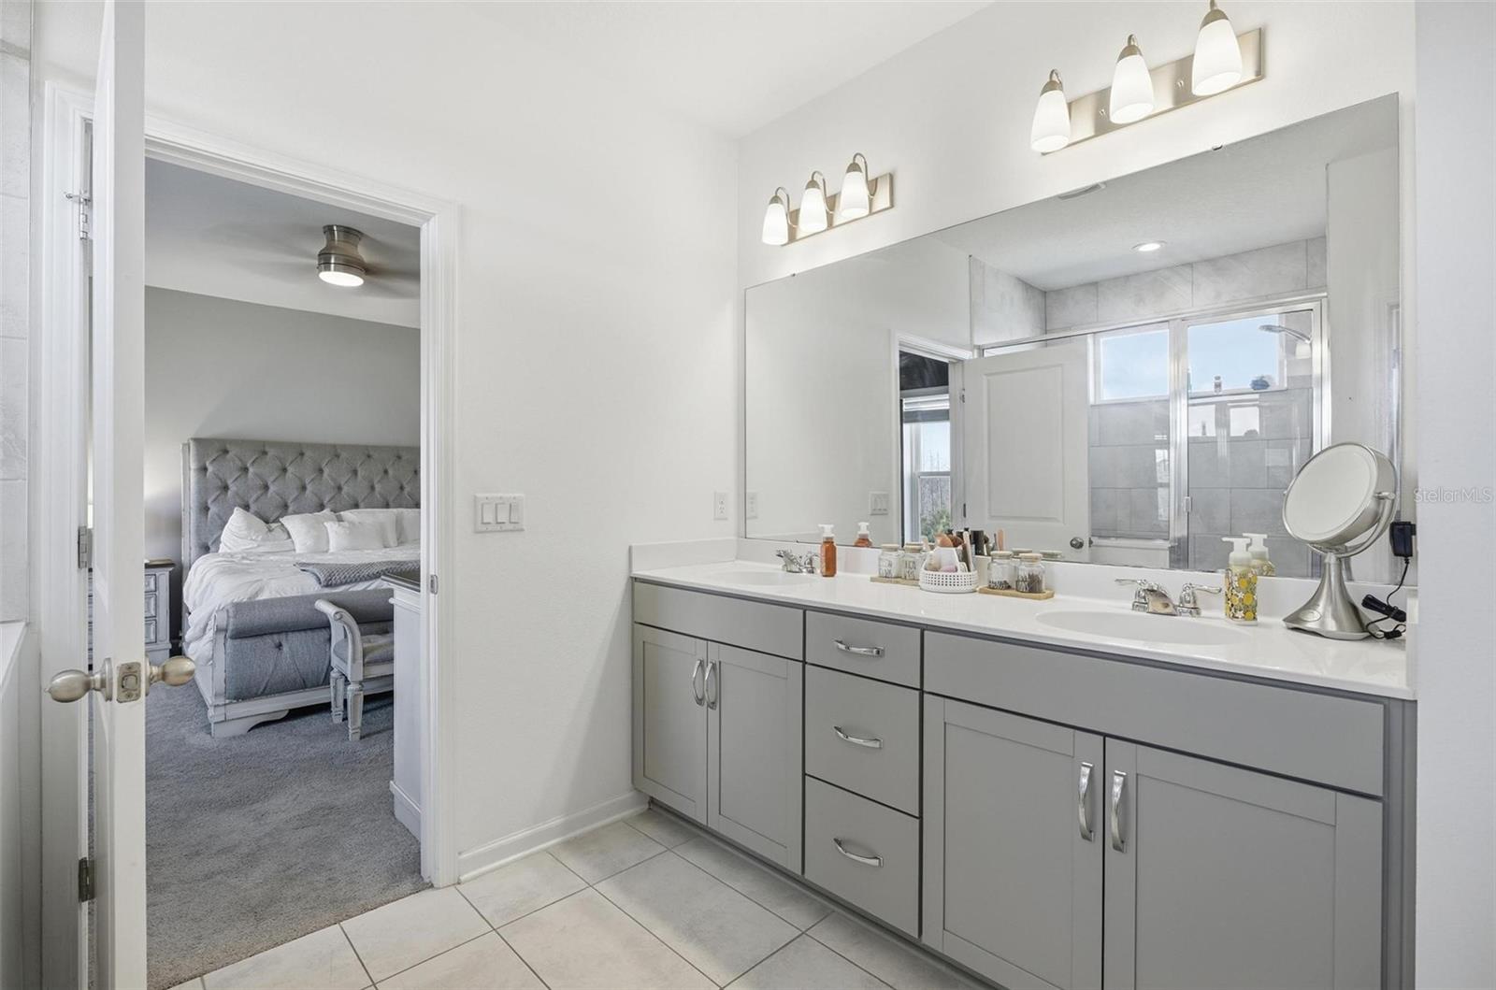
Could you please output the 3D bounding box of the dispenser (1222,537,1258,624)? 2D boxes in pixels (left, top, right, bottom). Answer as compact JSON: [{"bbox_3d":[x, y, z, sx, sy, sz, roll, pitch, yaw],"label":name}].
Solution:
[{"bbox_3d":[1.151,0.200,1.554,0.064,0.197,0.062,0,0,33],"label":"dispenser"}]

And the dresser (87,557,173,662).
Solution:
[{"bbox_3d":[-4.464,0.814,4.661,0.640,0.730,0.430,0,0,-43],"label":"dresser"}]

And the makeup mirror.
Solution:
[{"bbox_3d":[1.274,0.093,1.440,0.171,0.411,0.251,0,0,0],"label":"makeup mirror"}]

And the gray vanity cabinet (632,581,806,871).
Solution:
[{"bbox_3d":[0.054,0.754,2.438,0.850,0.846,0.555,0,0,45],"label":"gray vanity cabinet"}]

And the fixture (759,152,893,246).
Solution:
[{"bbox_3d":[0.278,-1.105,2.486,0.175,0.236,0.527,0,0,-45],"label":"fixture"}]

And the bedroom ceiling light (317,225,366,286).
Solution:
[{"bbox_3d":[-2.442,-1.437,3.994,0.251,0.288,0.251,0,0,-45],"label":"bedroom ceiling light"}]

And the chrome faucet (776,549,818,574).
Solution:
[{"bbox_3d":[0.160,0.255,2.512,0.210,0.086,0.150,0,0,45],"label":"chrome faucet"}]

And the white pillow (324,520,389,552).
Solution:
[{"bbox_3d":[-3.141,0.332,5.331,0.460,0.290,0.140,0,-20,-43],"label":"white pillow"}]

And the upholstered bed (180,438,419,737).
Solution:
[{"bbox_3d":[-2.708,0.371,4.833,2.050,1.620,2.520,0,0,-43],"label":"upholstered bed"}]

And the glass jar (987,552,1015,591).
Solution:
[{"bbox_3d":[0.797,0.238,2.085,0.078,0.113,0.078,0,0,0],"label":"glass jar"}]

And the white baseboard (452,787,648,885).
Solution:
[{"bbox_3d":[-0.648,1.170,2.327,0.016,0.082,0.720,0,0,45],"label":"white baseboard"}]

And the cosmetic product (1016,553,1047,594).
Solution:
[{"bbox_3d":[0.829,0.231,1.940,0.080,0.107,0.080,0,0,-45],"label":"cosmetic product"}]

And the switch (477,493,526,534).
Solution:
[{"bbox_3d":[-0.808,0.060,2.164,0.010,0.121,0.166,0,0,45],"label":"switch"}]

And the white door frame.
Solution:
[{"bbox_3d":[-1.277,0.155,1.819,0.896,2.126,0.140,0,0,-45],"label":"white door frame"}]

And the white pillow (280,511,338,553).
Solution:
[{"bbox_3d":[-3.457,0.301,5.255,0.411,0.361,0.150,0,-20,-45],"label":"white pillow"}]

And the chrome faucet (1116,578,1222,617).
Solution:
[{"bbox_3d":[1.028,0.257,1.650,0.150,0.082,0.231,0,0,-45],"label":"chrome faucet"}]

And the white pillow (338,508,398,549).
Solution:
[{"bbox_3d":[-3.169,0.283,5.536,0.480,0.380,0.190,0,-20,-43],"label":"white pillow"}]

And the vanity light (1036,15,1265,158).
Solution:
[{"bbox_3d":[1.012,-1.102,1.742,0.175,0.236,0.527,0,0,-45],"label":"vanity light"}]

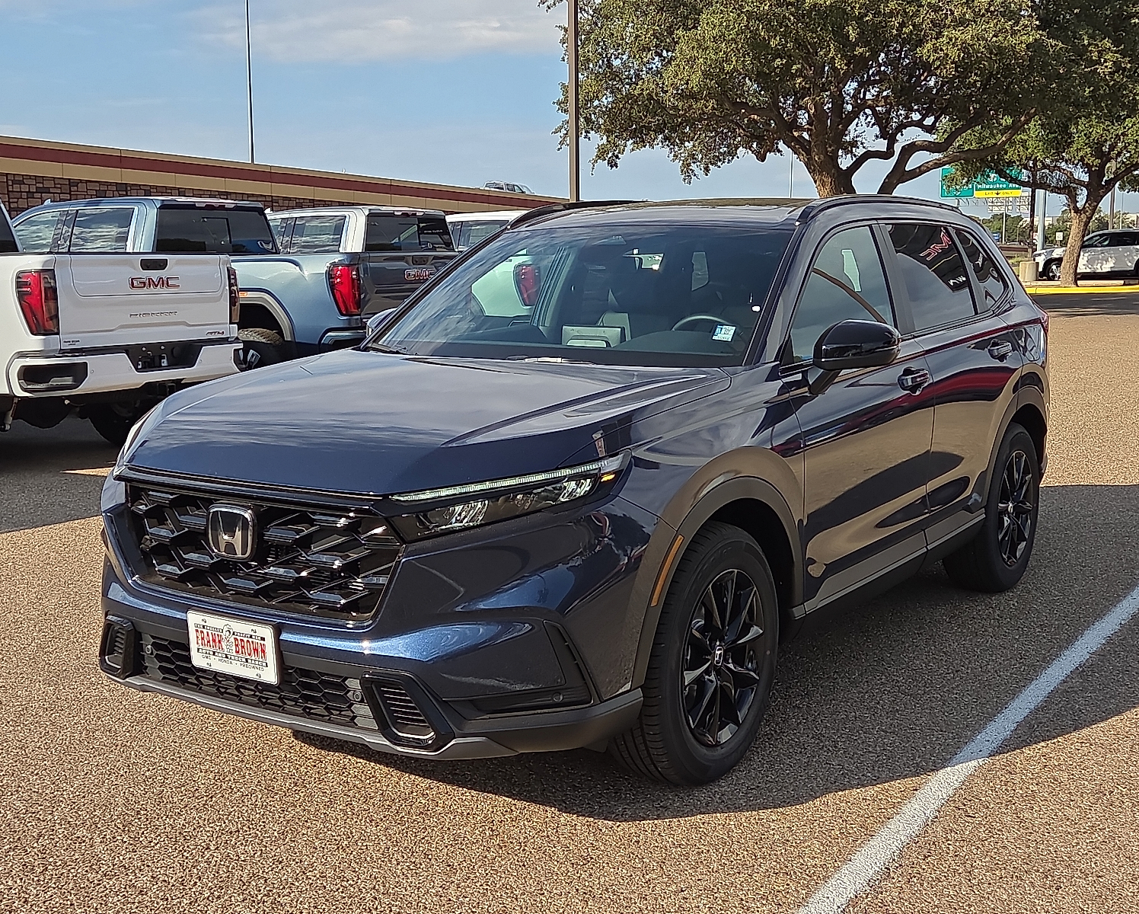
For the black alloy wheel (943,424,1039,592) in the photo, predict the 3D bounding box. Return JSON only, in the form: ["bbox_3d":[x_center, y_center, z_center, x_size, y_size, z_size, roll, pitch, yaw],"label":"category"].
[{"bbox_3d":[1.855,0.219,6.180,0.240,0.730,0.735,5,10,34],"label":"black alloy wheel"}]

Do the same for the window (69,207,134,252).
[{"bbox_3d":[-4.340,-2.075,13.082,0.906,0.515,0.040,6,-11,34],"label":"window"}]

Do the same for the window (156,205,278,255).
[{"bbox_3d":[-3.441,-2.201,13.743,0.080,0.460,1.560,-6,3,36],"label":"window"}]

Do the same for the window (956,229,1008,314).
[{"bbox_3d":[1.857,-0.835,6.300,0.040,0.372,0.563,-18,-2,32],"label":"window"}]

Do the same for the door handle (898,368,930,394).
[{"bbox_3d":[1.239,-0.270,5.025,0.060,0.075,0.220,5,10,34],"label":"door handle"}]

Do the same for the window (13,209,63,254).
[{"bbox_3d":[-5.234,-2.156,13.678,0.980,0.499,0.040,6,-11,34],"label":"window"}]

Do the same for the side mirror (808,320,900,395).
[{"bbox_3d":[0.896,-0.318,4.422,0.260,0.235,0.200,5,10,34],"label":"side mirror"}]

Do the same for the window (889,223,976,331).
[{"bbox_3d":[1.477,-0.734,5.709,0.040,0.426,0.860,-18,-3,33],"label":"window"}]

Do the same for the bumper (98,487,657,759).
[{"bbox_3d":[-0.708,0.377,3.895,1.860,0.640,0.610,5,10,34],"label":"bumper"}]

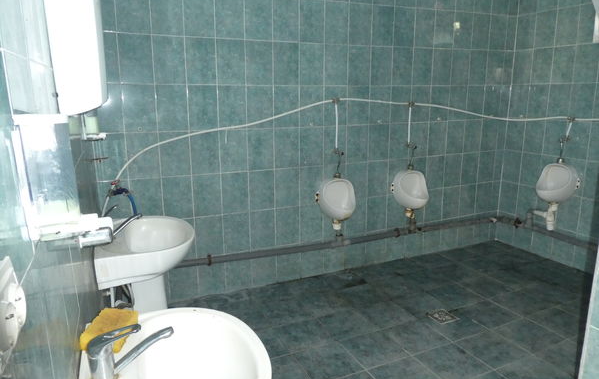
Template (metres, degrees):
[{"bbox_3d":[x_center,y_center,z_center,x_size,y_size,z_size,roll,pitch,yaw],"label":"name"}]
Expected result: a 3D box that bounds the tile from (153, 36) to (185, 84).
[{"bbox_3d":[-0.832,-0.824,2.664,0.200,0.300,0.010,-6,13,-22],"label":"tile"}]

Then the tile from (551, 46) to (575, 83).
[{"bbox_3d":[2.135,-1.006,3.360,0.010,0.297,0.198,-6,14,-22],"label":"tile"}]

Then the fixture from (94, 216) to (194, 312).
[{"bbox_3d":[-0.749,0.600,2.114,0.450,0.780,0.570,-6,14,-22],"label":"fixture"}]

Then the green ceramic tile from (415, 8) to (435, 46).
[{"bbox_3d":[1.011,-1.295,3.348,0.200,0.300,0.010,-6,13,-22],"label":"green ceramic tile"}]

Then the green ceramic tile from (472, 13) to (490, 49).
[{"bbox_3d":[1.573,-1.352,3.589,0.200,0.300,0.010,-6,13,-22],"label":"green ceramic tile"}]

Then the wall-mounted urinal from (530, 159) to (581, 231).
[{"bbox_3d":[2.048,0.056,3.402,0.270,0.540,0.280,-5,13,-19],"label":"wall-mounted urinal"}]

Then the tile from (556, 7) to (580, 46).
[{"bbox_3d":[2.127,-1.288,3.276,0.010,0.295,0.198,-5,13,-20],"label":"tile"}]

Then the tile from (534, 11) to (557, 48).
[{"bbox_3d":[2.092,-1.353,3.520,0.010,0.300,0.200,-6,14,-22],"label":"tile"}]

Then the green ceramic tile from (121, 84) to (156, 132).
[{"bbox_3d":[-1.014,-0.513,2.651,0.200,0.300,0.010,-6,13,-22],"label":"green ceramic tile"}]

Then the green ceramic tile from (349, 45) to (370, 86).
[{"bbox_3d":[0.460,-0.947,3.179,0.198,0.297,0.010,-6,14,-22],"label":"green ceramic tile"}]

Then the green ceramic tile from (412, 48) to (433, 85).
[{"bbox_3d":[1.023,-1.012,3.445,0.200,0.300,0.010,-6,14,-23],"label":"green ceramic tile"}]

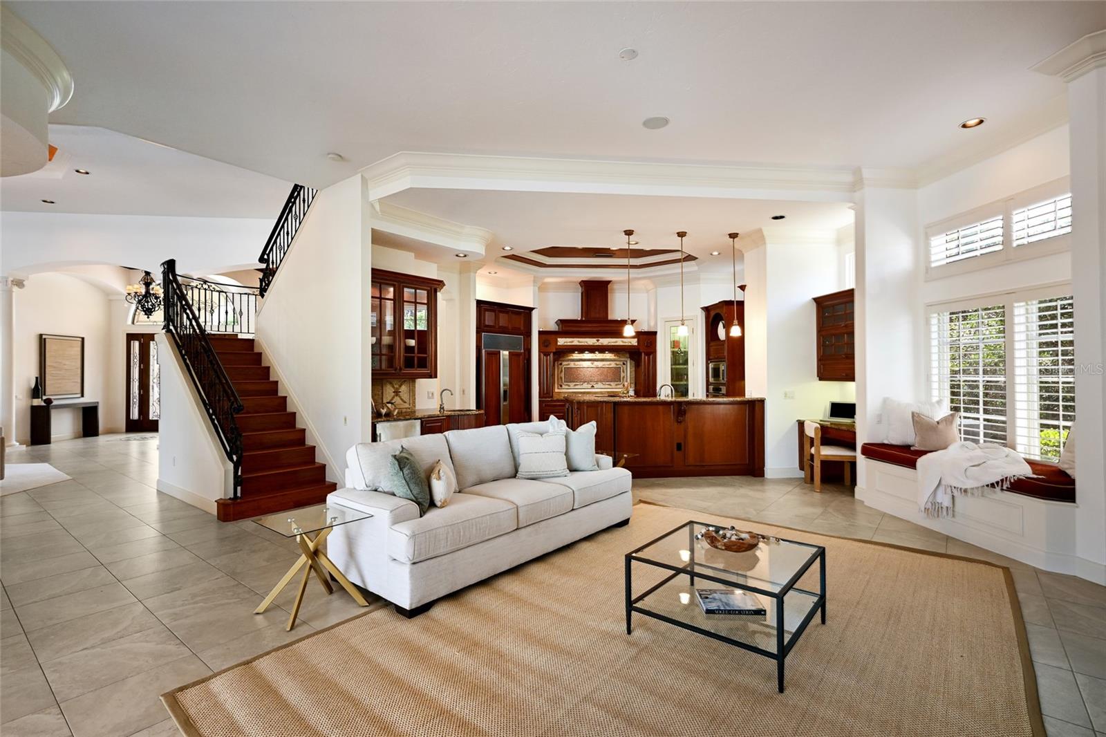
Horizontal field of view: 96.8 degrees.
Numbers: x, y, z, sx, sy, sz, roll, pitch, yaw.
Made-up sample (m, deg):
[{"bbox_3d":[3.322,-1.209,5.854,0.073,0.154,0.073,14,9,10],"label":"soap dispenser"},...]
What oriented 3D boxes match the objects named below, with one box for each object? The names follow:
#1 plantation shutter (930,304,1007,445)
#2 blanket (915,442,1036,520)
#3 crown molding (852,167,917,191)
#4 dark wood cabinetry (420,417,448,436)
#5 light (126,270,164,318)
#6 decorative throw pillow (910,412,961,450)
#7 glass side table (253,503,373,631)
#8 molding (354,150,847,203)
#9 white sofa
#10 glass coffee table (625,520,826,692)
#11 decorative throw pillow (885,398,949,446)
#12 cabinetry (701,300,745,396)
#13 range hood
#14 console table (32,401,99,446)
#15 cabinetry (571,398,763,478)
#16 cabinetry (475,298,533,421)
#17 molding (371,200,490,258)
[{"bbox_3d":[3.892,0.072,4.613,0.070,1.240,0.750,0,-1,-7],"label":"plantation shutter"},{"bbox_3d":[3.565,0.986,3.999,0.460,0.640,0.970,0,-1,-7],"label":"blanket"},{"bbox_3d":[3.449,-1.961,5.083,0.640,0.180,0.180,0,-1,0],"label":"crown molding"},{"bbox_3d":[-1.740,1.065,6.460,0.580,0.880,0.430,0,-1,39],"label":"dark wood cabinetry"},{"bbox_3d":[-8.938,-1.649,10.850,0.780,1.050,0.780,0,0,-5],"label":"light"},{"bbox_3d":[3.929,0.648,5.050,0.450,0.420,0.160,0,-17,12],"label":"decorative throw pillow"},{"bbox_3d":[-1.465,1.197,3.010,0.480,0.560,0.500,0,-1,38],"label":"glass side table"},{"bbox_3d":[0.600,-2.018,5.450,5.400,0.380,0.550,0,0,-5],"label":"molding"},{"bbox_3d":[-0.427,0.978,3.997,1.000,0.920,2.327,-1,-1,41],"label":"white sofa"},{"bbox_3d":[0.951,1.206,2.678,0.792,0.420,0.804,-1,-1,41],"label":"glass coffee table"},{"bbox_3d":[3.643,0.547,4.954,0.520,0.500,0.170,-3,-15,22],"label":"decorative throw pillow"},{"bbox_3d":[3.091,0.200,8.398,0.700,2.540,0.900,0,-1,0],"label":"cabinetry"},{"bbox_3d":[0.879,-1.260,10.100,1.720,1.090,0.500,0,0,-5],"label":"range hood"},{"bbox_3d":[-10.470,1.157,10.600,0.360,0.800,1.270,0,0,-6],"label":"console table"},{"bbox_3d":[1.505,0.927,7.010,2.700,1.070,1.100,0,-1,0],"label":"cabinetry"},{"bbox_3d":[-1.140,0.158,9.480,0.650,2.740,1.420,0,-1,40],"label":"cabinetry"},{"bbox_3d":[-1.407,-1.620,5.831,0.220,0.280,1.700,-1,-1,39],"label":"molding"}]

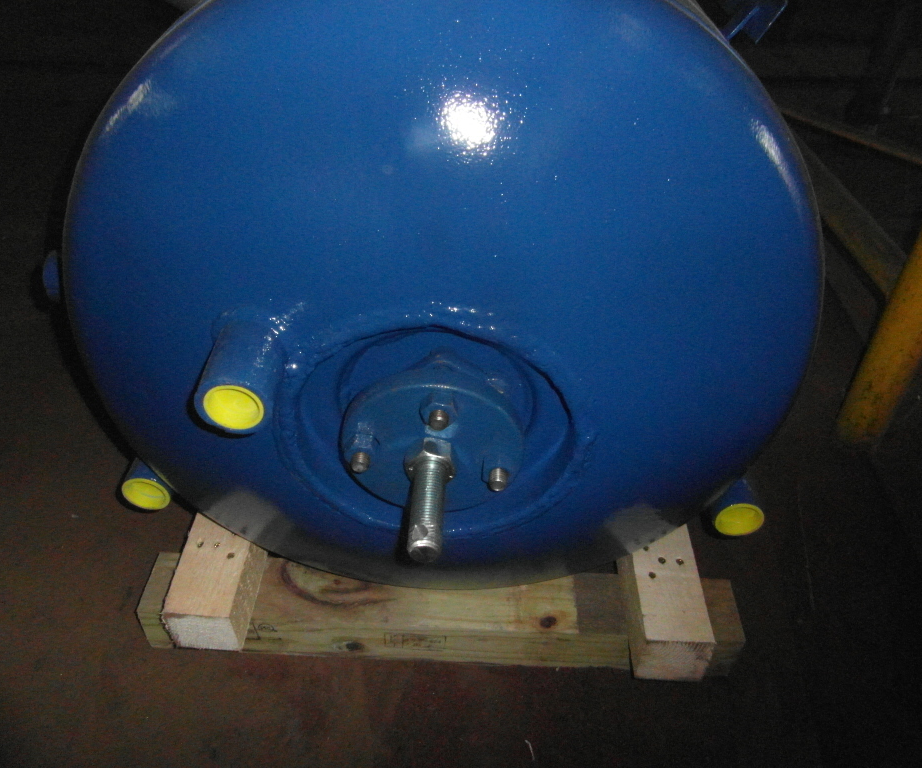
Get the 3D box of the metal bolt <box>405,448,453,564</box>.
[{"bbox_3d":[-0.030,0.108,0.643,0.047,0.047,0.108,2,40,1],"label":"metal bolt"}]

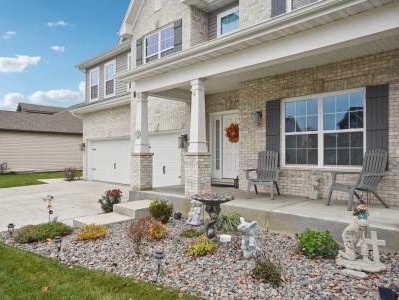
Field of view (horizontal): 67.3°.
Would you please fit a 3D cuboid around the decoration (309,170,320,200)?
[{"bbox_3d":[2.412,0.741,6.233,0.180,0.600,0.160,-1,-1,44],"label":"decoration"}]

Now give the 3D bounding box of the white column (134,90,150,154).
[{"bbox_3d":[-1.506,-0.694,7.995,0.305,1.570,0.305,-1,-1,44],"label":"white column"}]

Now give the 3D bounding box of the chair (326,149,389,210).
[{"bbox_3d":[2.838,0.506,5.365,0.860,1.040,0.670,0,-1,-16],"label":"chair"}]

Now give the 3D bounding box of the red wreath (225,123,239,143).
[{"bbox_3d":[1.017,-0.509,9.027,0.610,0.620,0.130,-1,-2,45],"label":"red wreath"}]

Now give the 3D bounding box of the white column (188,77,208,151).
[{"bbox_3d":[-0.024,-0.719,6.543,0.305,1.570,0.305,-1,-1,44],"label":"white column"}]

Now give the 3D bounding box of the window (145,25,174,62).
[{"bbox_3d":[-1.420,-3.375,10.503,1.700,1.570,0.100,-1,-2,45],"label":"window"}]

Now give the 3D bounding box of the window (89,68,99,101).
[{"bbox_3d":[-5.283,-3.299,15.129,0.960,1.580,0.100,-1,-2,45],"label":"window"}]

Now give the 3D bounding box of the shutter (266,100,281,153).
[{"bbox_3d":[1.763,-0.374,7.112,0.385,1.620,0.040,-1,-1,44],"label":"shutter"}]

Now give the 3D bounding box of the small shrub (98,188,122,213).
[{"bbox_3d":[-2.043,1.151,6.800,0.500,0.530,0.500,-1,-2,45],"label":"small shrub"}]

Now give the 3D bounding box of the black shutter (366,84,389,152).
[{"bbox_3d":[3.407,-0.426,5.753,0.375,1.620,0.045,-1,-2,45],"label":"black shutter"}]

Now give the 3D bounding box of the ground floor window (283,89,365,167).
[{"bbox_3d":[2.560,-0.376,6.402,1.830,1.570,0.100,-1,-1,44],"label":"ground floor window"}]

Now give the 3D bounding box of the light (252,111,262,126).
[{"bbox_3d":[1.458,-0.803,7.572,0.170,0.370,0.200,-1,-2,45],"label":"light"}]

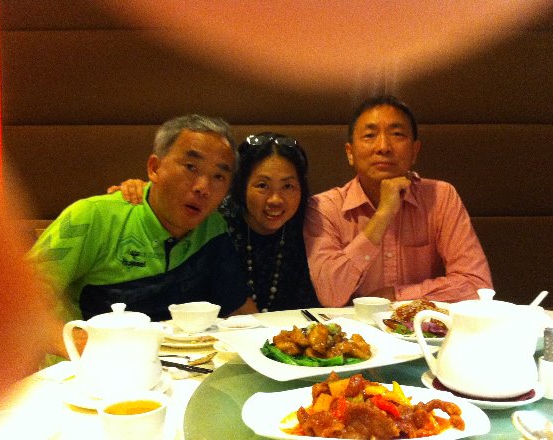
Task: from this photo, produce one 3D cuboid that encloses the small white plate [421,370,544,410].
[{"bbox_3d":[0.252,0.210,0.742,0.146,0.021,0.146,0,3,0],"label":"small white plate"}]

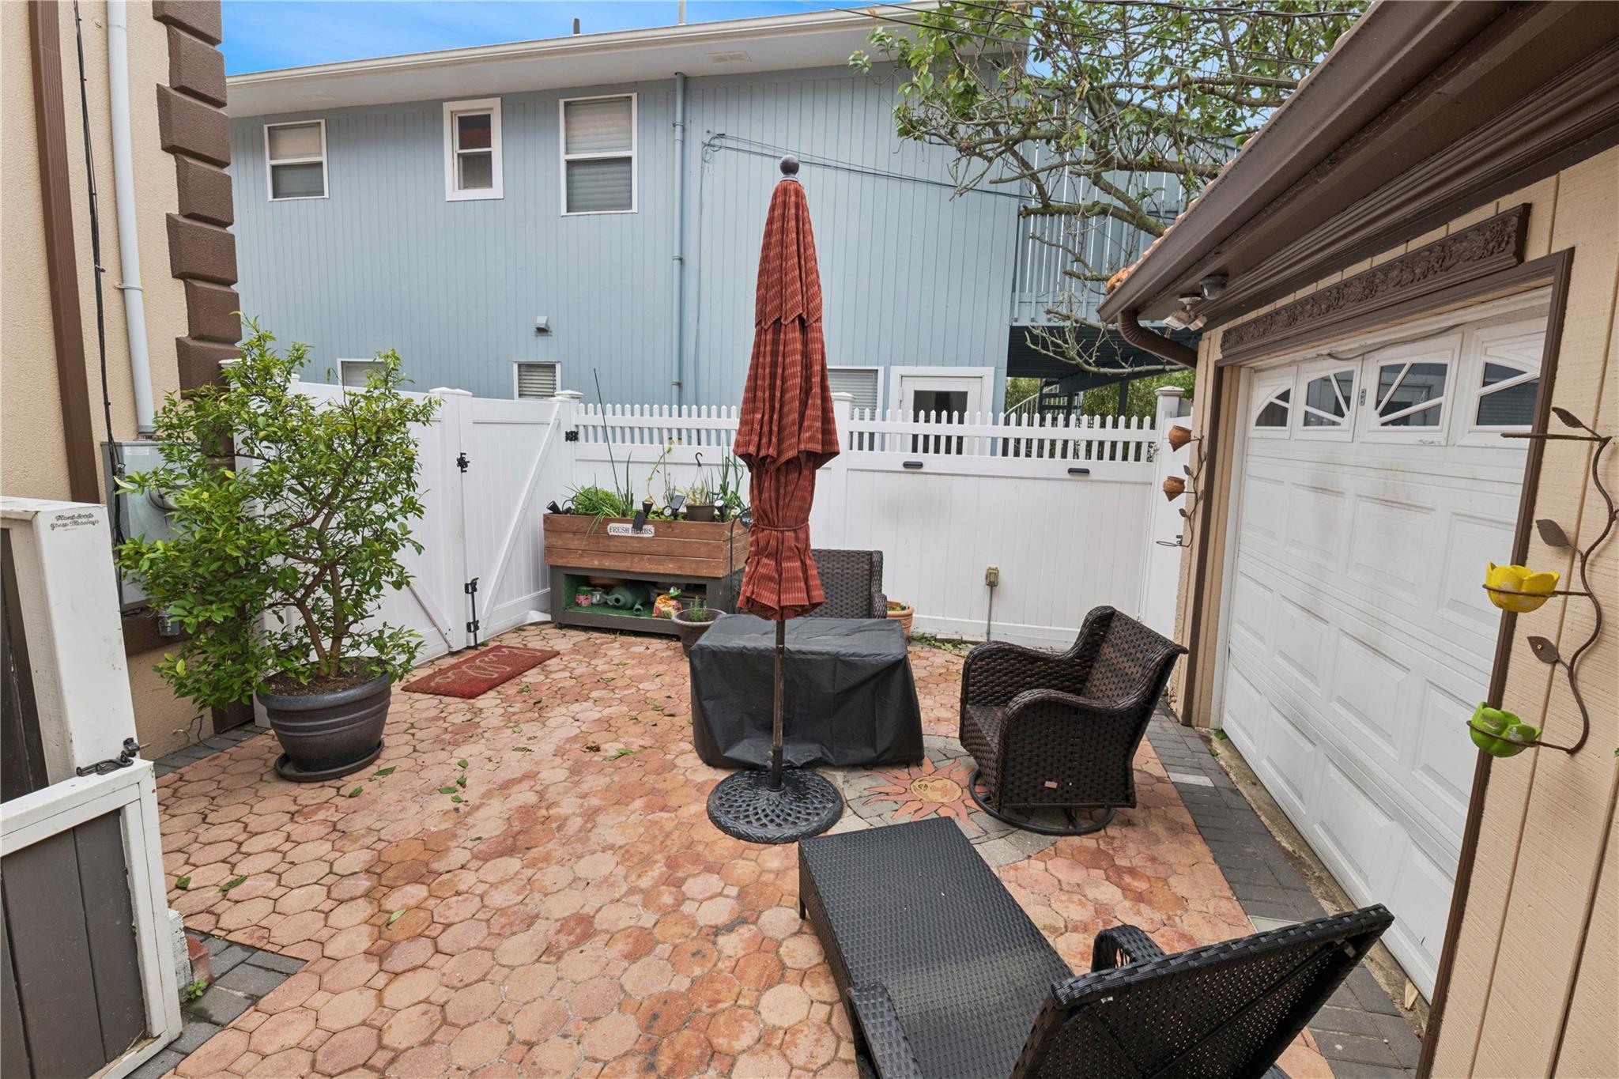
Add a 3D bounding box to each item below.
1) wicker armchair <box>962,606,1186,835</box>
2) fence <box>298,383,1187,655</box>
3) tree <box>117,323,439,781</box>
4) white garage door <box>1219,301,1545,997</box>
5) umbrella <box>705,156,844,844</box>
[{"bbox_3d":[1.120,0.764,3.066,0.748,0.861,0.687,1,10,-4],"label":"wicker armchair"},{"bbox_3d":[-0.005,0.016,4.231,5.050,1.880,2.680,4,10,11],"label":"fence"},{"bbox_3d":[-2.287,0.074,2.988,1.100,2.000,1.000,-5,12,-36],"label":"tree"},{"bbox_3d":[2.221,0.239,2.718,0.080,2.092,2.374,5,10,14],"label":"white garage door"},{"bbox_3d":[-0.092,-0.138,2.763,0.580,2.652,0.580,4,10,11],"label":"umbrella"}]

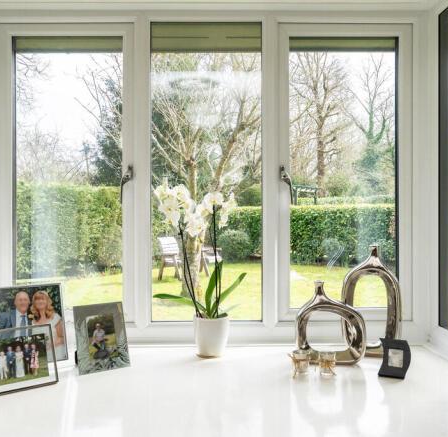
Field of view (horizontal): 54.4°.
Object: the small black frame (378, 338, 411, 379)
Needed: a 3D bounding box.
[{"bbox_3d":[0.535,0.438,1.380,0.085,0.113,0.055,0,0,31],"label":"small black frame"}]

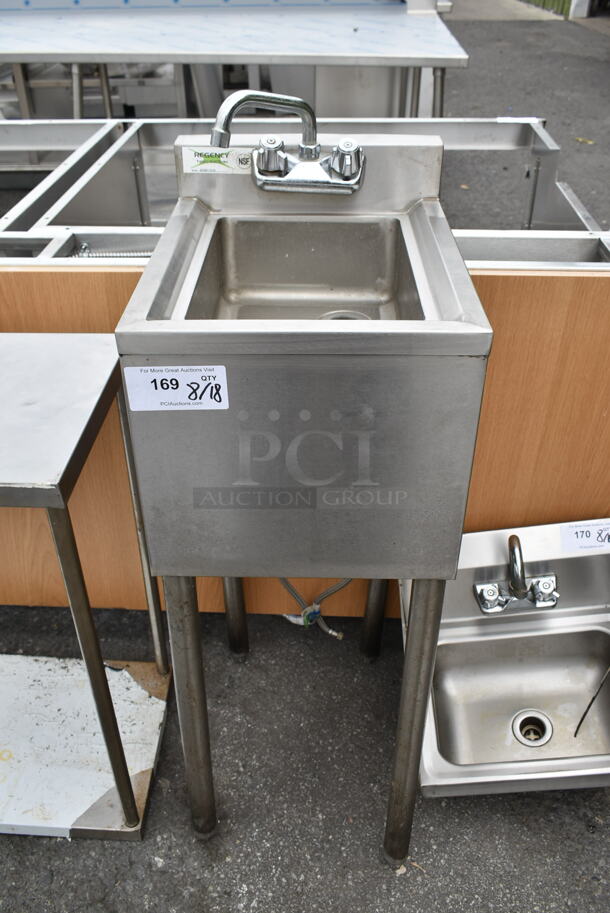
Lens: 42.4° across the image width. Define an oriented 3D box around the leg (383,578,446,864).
[{"bbox_3d":[0.161,0.416,1.179,0.042,0.703,0.042,0,35,1],"label":"leg"}]

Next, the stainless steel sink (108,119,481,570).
[{"bbox_3d":[0.003,-0.152,1.026,0.364,0.397,0.478,0,35,1],"label":"stainless steel sink"}]

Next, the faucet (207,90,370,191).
[{"bbox_3d":[-0.022,-0.414,1.043,0.207,0.131,0.072,0,35,1],"label":"faucet"}]

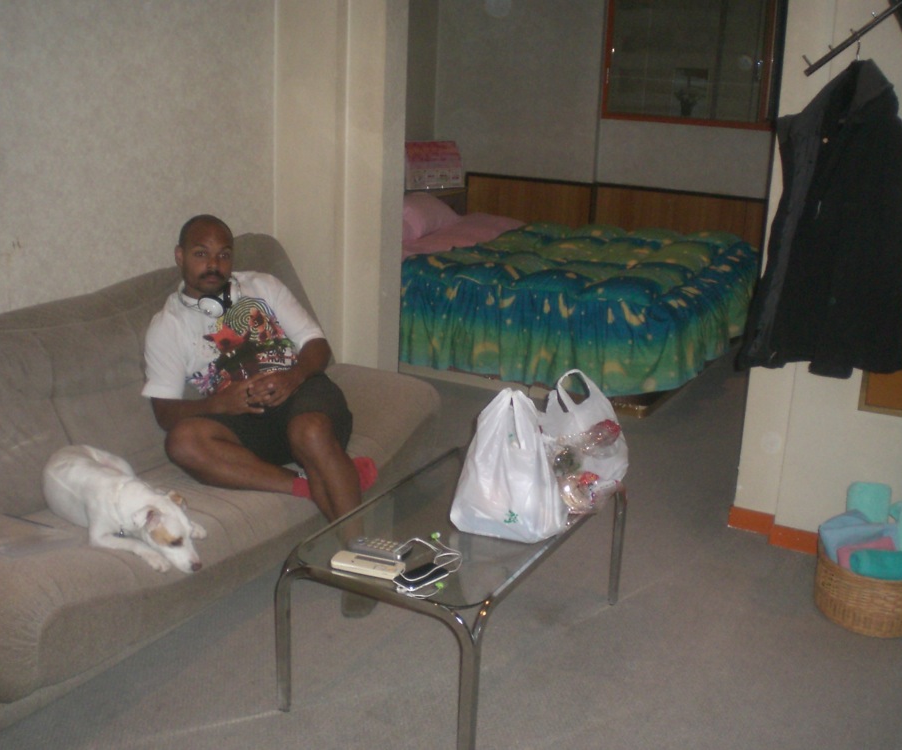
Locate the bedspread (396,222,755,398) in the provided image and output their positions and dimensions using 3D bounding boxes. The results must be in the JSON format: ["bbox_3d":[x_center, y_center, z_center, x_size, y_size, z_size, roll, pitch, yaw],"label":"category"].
[{"bbox_3d":[0.687,-0.428,5.921,1.544,0.566,1.793,11,18,28],"label":"bedspread"}]

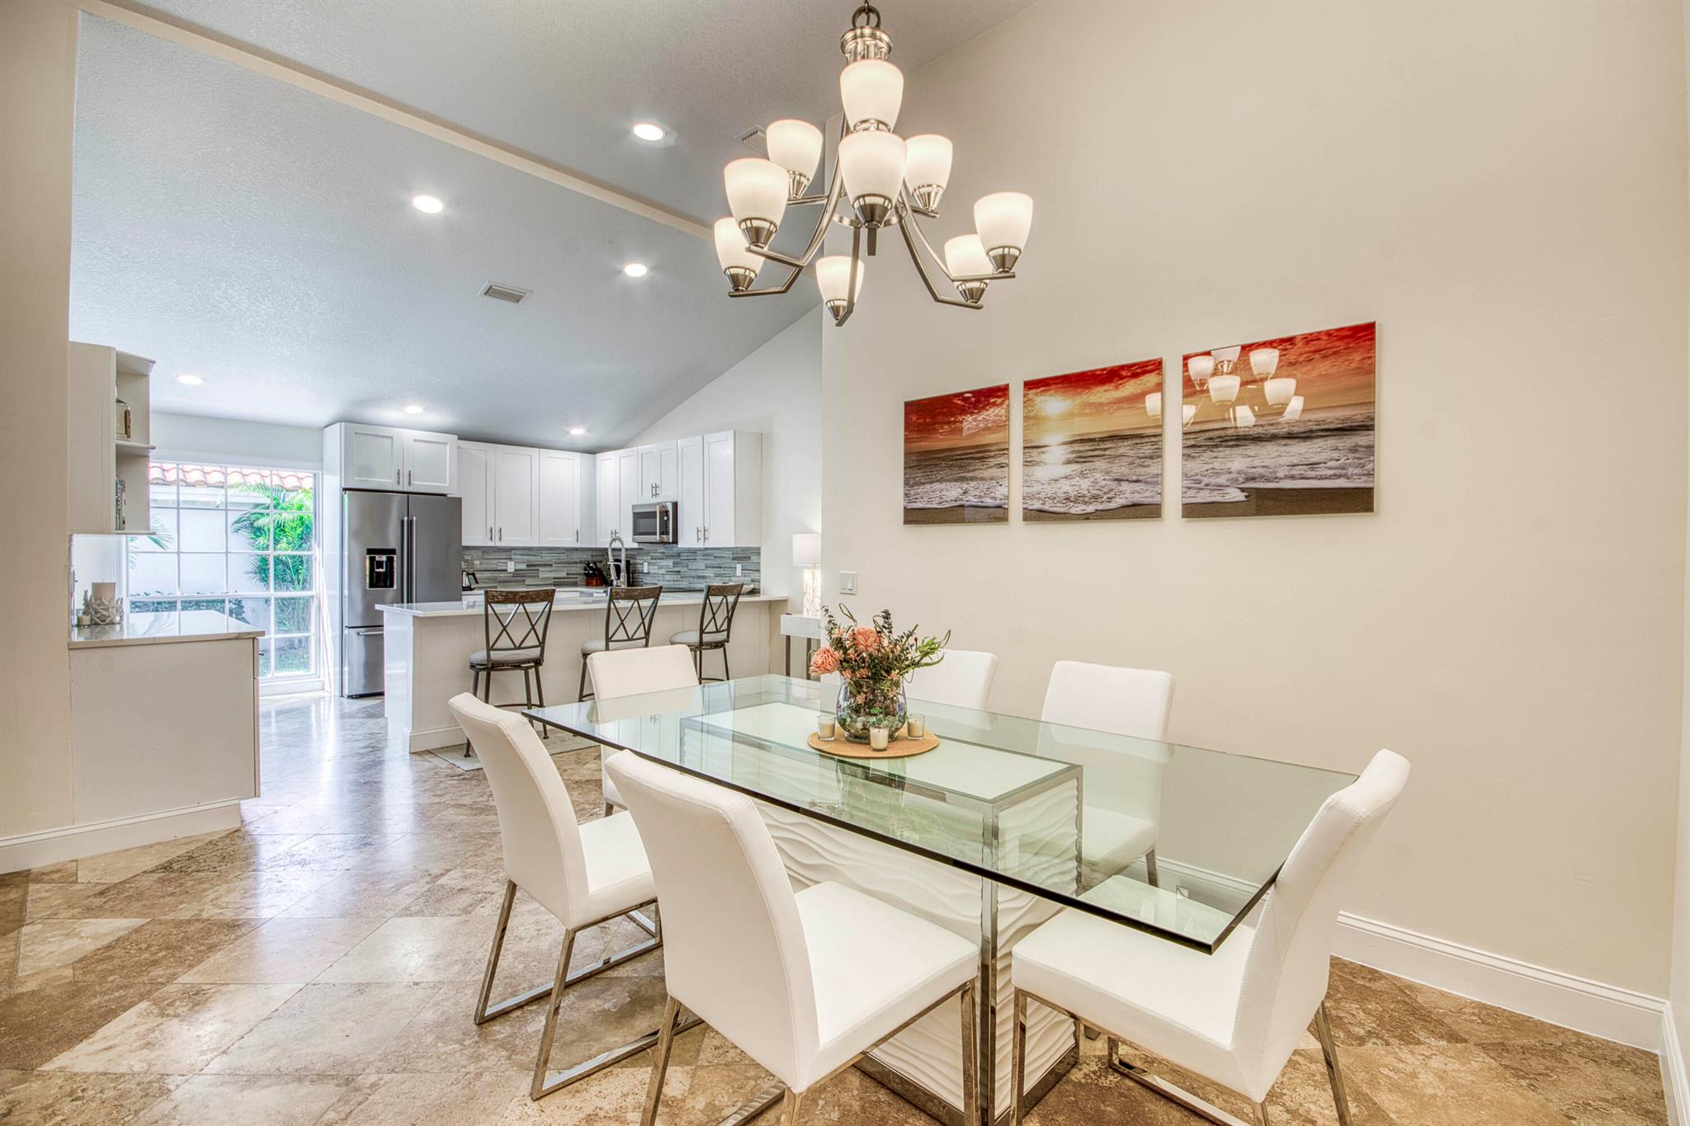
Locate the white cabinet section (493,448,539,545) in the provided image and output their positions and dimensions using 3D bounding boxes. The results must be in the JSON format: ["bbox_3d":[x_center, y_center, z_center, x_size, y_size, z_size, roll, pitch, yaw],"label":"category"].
[{"bbox_3d":[-3.590,-0.708,7.595,0.320,1.067,0.457,1,1,42],"label":"white cabinet section"}]

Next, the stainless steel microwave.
[{"bbox_3d":[-1.938,-0.421,7.728,0.752,0.422,0.406,1,0,41],"label":"stainless steel microwave"}]

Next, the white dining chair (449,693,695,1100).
[{"bbox_3d":[-0.692,0.813,1.967,0.440,0.905,0.650,1,1,43],"label":"white dining chair"}]

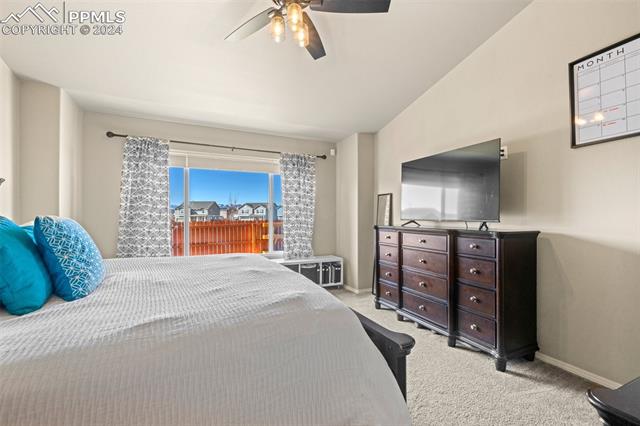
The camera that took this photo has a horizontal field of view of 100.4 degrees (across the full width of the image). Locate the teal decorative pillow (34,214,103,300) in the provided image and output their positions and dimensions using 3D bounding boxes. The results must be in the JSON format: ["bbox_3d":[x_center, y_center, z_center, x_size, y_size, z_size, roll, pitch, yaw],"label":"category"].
[{"bbox_3d":[-1.560,0.260,1.680,0.170,0.460,0.450,-23,7,-17],"label":"teal decorative pillow"}]

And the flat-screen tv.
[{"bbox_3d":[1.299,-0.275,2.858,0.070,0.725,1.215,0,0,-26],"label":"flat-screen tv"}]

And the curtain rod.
[{"bbox_3d":[-1.240,-0.939,3.868,3.000,0.070,0.090,0,0,-26],"label":"curtain rod"}]

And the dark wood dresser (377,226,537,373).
[{"bbox_3d":[1.271,0.708,2.872,0.480,1.075,1.635,0,0,-26],"label":"dark wood dresser"}]

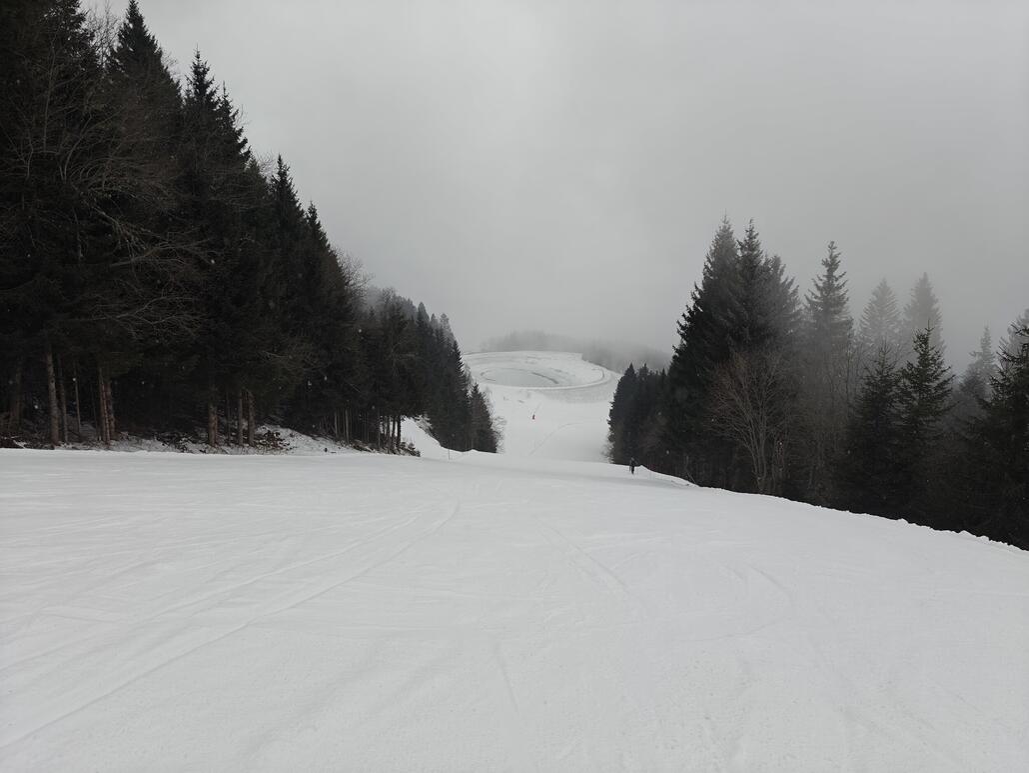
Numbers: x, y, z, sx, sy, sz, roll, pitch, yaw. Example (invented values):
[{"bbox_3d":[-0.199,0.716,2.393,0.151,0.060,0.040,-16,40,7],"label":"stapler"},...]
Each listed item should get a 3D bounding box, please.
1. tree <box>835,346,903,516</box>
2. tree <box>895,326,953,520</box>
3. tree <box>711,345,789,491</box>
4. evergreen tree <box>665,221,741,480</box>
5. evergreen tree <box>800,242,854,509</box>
[{"bbox_3d":[16.400,2.209,31.401,3.400,8.110,3.400,5,10,28],"label":"tree"},{"bbox_3d":[17.609,1.743,29.363,3.100,8.620,3.100,5,10,31],"label":"tree"},{"bbox_3d":[14.960,2.321,43.300,5.400,9.480,5.400,3,9,19],"label":"tree"},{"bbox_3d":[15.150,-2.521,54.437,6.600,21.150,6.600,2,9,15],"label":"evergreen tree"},{"bbox_3d":[28.846,-0.757,63.184,5.400,24.580,5.400,4,9,24],"label":"evergreen tree"}]

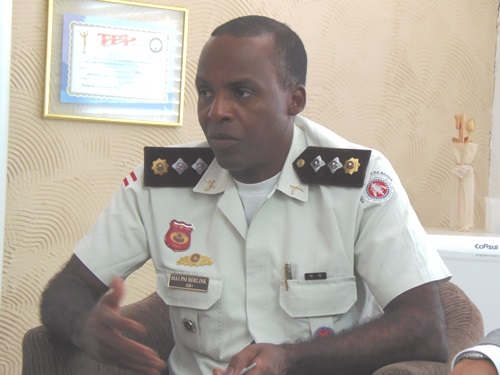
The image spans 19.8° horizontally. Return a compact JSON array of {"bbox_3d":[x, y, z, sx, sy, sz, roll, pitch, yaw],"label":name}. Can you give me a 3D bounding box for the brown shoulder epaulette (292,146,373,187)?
[{"bbox_3d":[0.129,-0.033,2.270,0.137,0.062,0.012,2,-22,30],"label":"brown shoulder epaulette"}]

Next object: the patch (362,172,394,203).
[{"bbox_3d":[0.199,0.001,2.230,0.049,0.050,0.006,-22,-19,-16],"label":"patch"}]

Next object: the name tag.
[{"bbox_3d":[-0.097,0.150,2.250,0.068,0.025,0.006,3,-9,21],"label":"name tag"}]

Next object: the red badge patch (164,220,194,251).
[{"bbox_3d":[-0.111,0.077,2.260,0.044,0.050,0.006,11,-13,16],"label":"red badge patch"}]

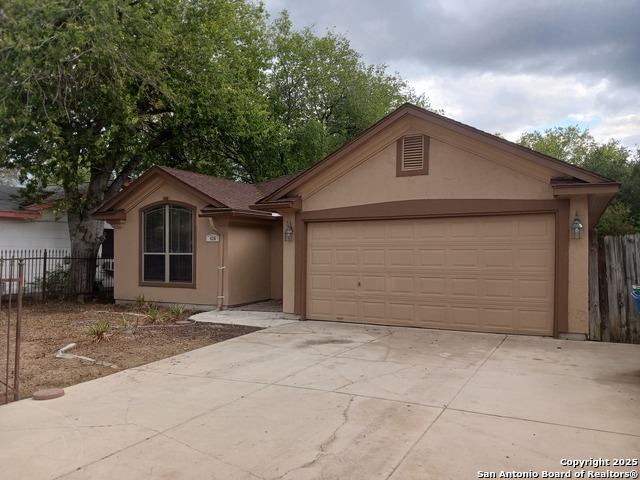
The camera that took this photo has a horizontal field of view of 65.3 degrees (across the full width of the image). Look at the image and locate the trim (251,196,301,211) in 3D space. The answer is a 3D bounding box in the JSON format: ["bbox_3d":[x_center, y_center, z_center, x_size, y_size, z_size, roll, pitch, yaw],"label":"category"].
[{"bbox_3d":[-0.931,-0.785,10.883,1.060,0.270,0.420,-1,-1,28],"label":"trim"}]

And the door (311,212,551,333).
[{"bbox_3d":[1.885,0.633,9.742,4.880,2.120,0.080,-1,-1,28],"label":"door"}]

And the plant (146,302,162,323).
[{"bbox_3d":[-3.572,1.549,10.776,0.334,0.393,0.334,-1,-1,28],"label":"plant"}]

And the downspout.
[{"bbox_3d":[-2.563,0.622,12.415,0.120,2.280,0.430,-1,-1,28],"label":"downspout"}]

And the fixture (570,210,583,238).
[{"bbox_3d":[4.222,-0.255,8.216,0.190,0.460,0.220,-1,-2,27],"label":"fixture"}]

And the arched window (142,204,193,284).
[{"bbox_3d":[-4.091,0.093,13.430,1.800,2.110,0.100,-1,-2,27],"label":"arched window"}]

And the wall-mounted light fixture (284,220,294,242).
[{"bbox_3d":[-0.660,-0.182,10.702,0.190,0.460,0.220,-1,-2,27],"label":"wall-mounted light fixture"}]

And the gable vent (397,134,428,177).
[{"bbox_3d":[1.796,-1.629,9.621,0.620,0.820,0.080,-1,-2,27],"label":"gable vent"}]

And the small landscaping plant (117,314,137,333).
[{"bbox_3d":[-3.741,1.592,9.668,0.387,0.290,0.387,-1,-1,28],"label":"small landscaping plant"}]

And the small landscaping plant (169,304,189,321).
[{"bbox_3d":[-3.212,1.613,11.350,0.443,0.284,0.443,-1,-1,28],"label":"small landscaping plant"}]

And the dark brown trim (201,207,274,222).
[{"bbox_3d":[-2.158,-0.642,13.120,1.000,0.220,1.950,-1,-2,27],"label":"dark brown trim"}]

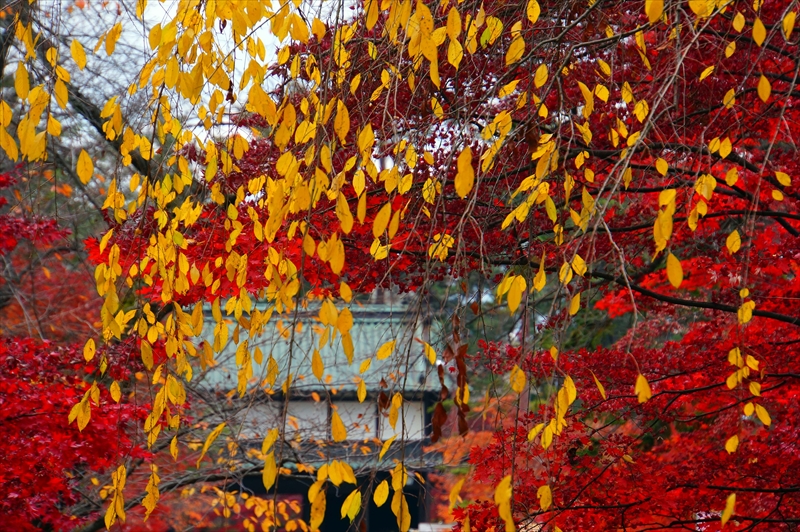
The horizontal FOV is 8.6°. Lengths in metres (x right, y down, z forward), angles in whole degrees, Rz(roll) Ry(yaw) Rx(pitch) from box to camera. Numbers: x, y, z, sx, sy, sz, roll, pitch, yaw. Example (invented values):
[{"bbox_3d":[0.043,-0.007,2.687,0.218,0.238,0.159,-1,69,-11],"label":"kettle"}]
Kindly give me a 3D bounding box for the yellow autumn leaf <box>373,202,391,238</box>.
[{"bbox_3d":[-0.037,-0.091,10.611,0.028,0.076,0.016,20,-3,0],"label":"yellow autumn leaf"}]

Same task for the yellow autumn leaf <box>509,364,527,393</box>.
[{"bbox_3d":[0.247,0.236,11.200,0.033,0.061,0.016,-7,-3,0],"label":"yellow autumn leaf"}]

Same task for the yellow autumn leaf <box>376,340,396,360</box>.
[{"bbox_3d":[-0.033,0.207,13.081,0.034,0.069,0.013,45,0,1],"label":"yellow autumn leaf"}]

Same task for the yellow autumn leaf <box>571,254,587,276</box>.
[{"bbox_3d":[0.463,-0.001,13.646,0.032,0.064,0.013,-17,0,2],"label":"yellow autumn leaf"}]

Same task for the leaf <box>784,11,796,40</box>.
[{"bbox_3d":[0.824,-0.507,11.239,0.023,0.060,0.016,15,-3,0],"label":"leaf"}]

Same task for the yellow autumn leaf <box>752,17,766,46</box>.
[{"bbox_3d":[0.860,-0.561,12.764,0.033,0.072,0.013,-4,0,4],"label":"yellow autumn leaf"}]

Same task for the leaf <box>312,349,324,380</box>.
[{"bbox_3d":[-0.189,0.228,12.263,0.032,0.078,0.013,-7,0,-1],"label":"leaf"}]

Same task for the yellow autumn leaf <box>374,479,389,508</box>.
[{"bbox_3d":[-0.039,0.481,11.279,0.029,0.059,0.016,16,-3,0],"label":"yellow autumn leaf"}]

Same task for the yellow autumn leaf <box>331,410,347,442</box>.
[{"bbox_3d":[-0.145,0.374,12.410,0.035,0.076,0.013,-9,0,-1],"label":"yellow autumn leaf"}]

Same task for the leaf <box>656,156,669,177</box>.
[{"bbox_3d":[0.719,-0.270,14.607,0.031,0.056,0.013,-24,0,3],"label":"leaf"}]

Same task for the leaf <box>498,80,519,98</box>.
[{"bbox_3d":[0.271,-0.436,13.111,0.069,0.028,0.013,-40,1,0],"label":"leaf"}]

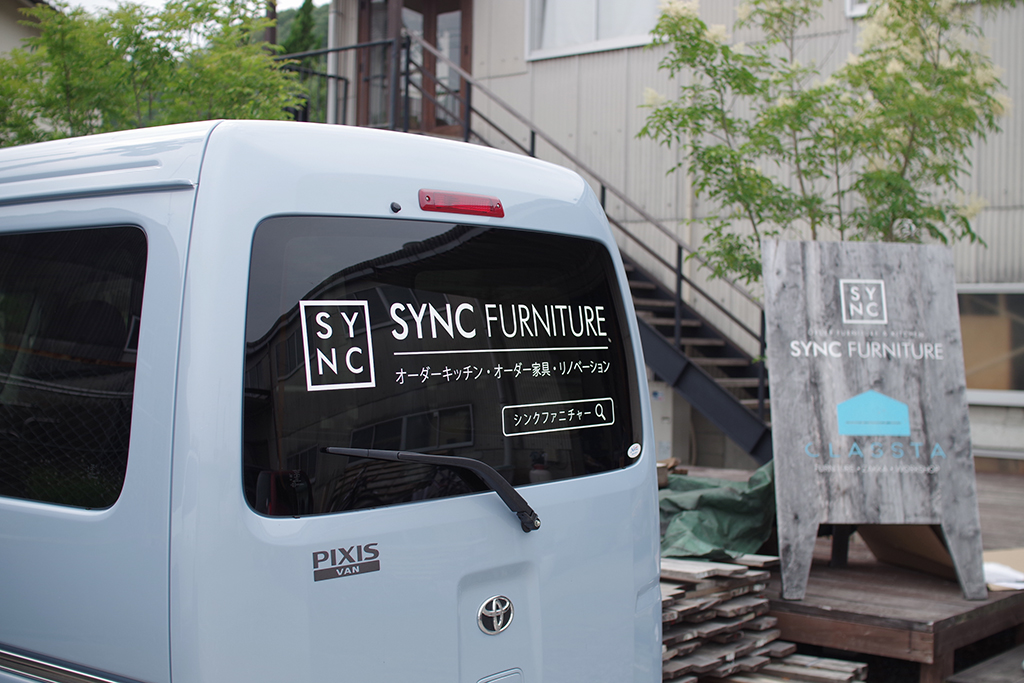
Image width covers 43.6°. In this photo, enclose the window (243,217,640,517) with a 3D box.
[{"bbox_3d":[-0.063,0.026,2.586,0.080,0.541,1.220,-7,-4,39],"label":"window"}]

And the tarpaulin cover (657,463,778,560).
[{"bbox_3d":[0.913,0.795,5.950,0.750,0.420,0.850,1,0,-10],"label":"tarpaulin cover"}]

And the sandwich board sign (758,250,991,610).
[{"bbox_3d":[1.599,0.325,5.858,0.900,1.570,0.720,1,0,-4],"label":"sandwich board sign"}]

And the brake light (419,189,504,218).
[{"bbox_3d":[-0.101,-0.275,2.563,0.035,0.045,0.252,-14,-9,38],"label":"brake light"}]

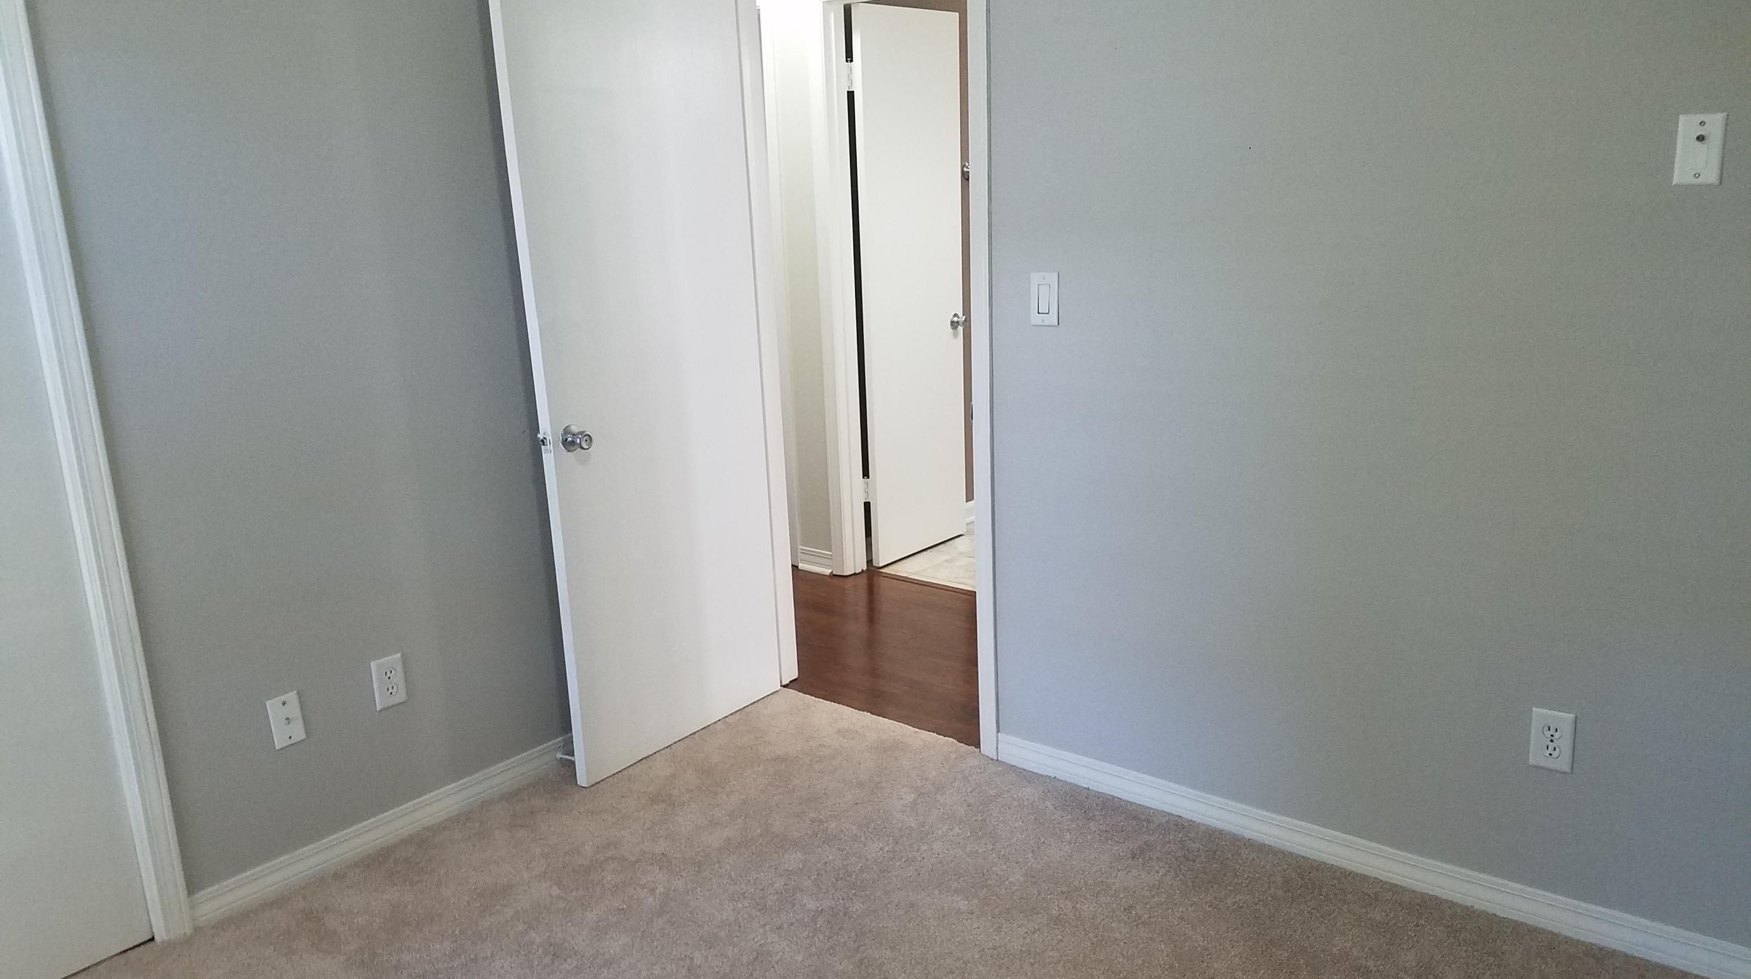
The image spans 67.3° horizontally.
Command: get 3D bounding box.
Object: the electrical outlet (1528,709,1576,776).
[{"bbox_3d":[1.302,0.483,2.524,0.075,0.118,0.012,9,18,39],"label":"electrical outlet"}]

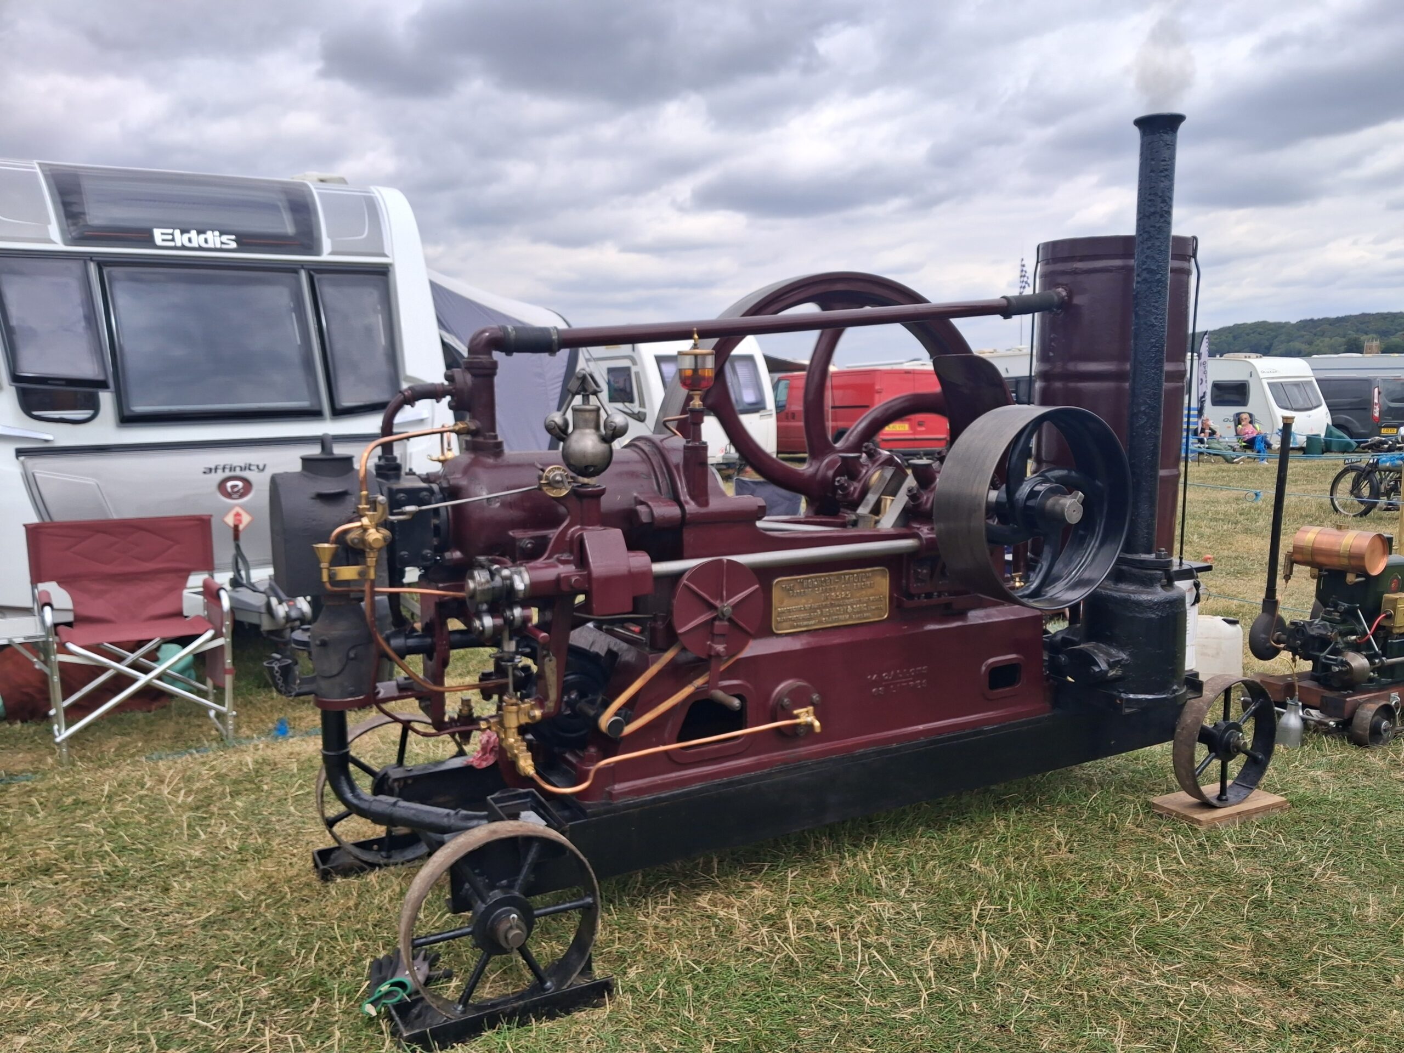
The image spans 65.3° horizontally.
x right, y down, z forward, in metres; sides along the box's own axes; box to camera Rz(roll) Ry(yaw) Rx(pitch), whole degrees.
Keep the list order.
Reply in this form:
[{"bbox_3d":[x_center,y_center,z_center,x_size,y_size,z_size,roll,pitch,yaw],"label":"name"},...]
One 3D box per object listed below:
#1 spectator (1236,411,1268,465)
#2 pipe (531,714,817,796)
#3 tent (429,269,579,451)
[{"bbox_3d":[12.097,-1.966,24.275,0.600,1.130,0.900,-3,7,-19],"label":"spectator"},{"bbox_3d":[-0.066,0.588,2.815,0.790,0.085,0.070,-4,8,-28],"label":"pipe"},{"bbox_3d":[-2.540,-0.954,9.786,1.800,2.450,2.600,-4,8,-28],"label":"tent"}]

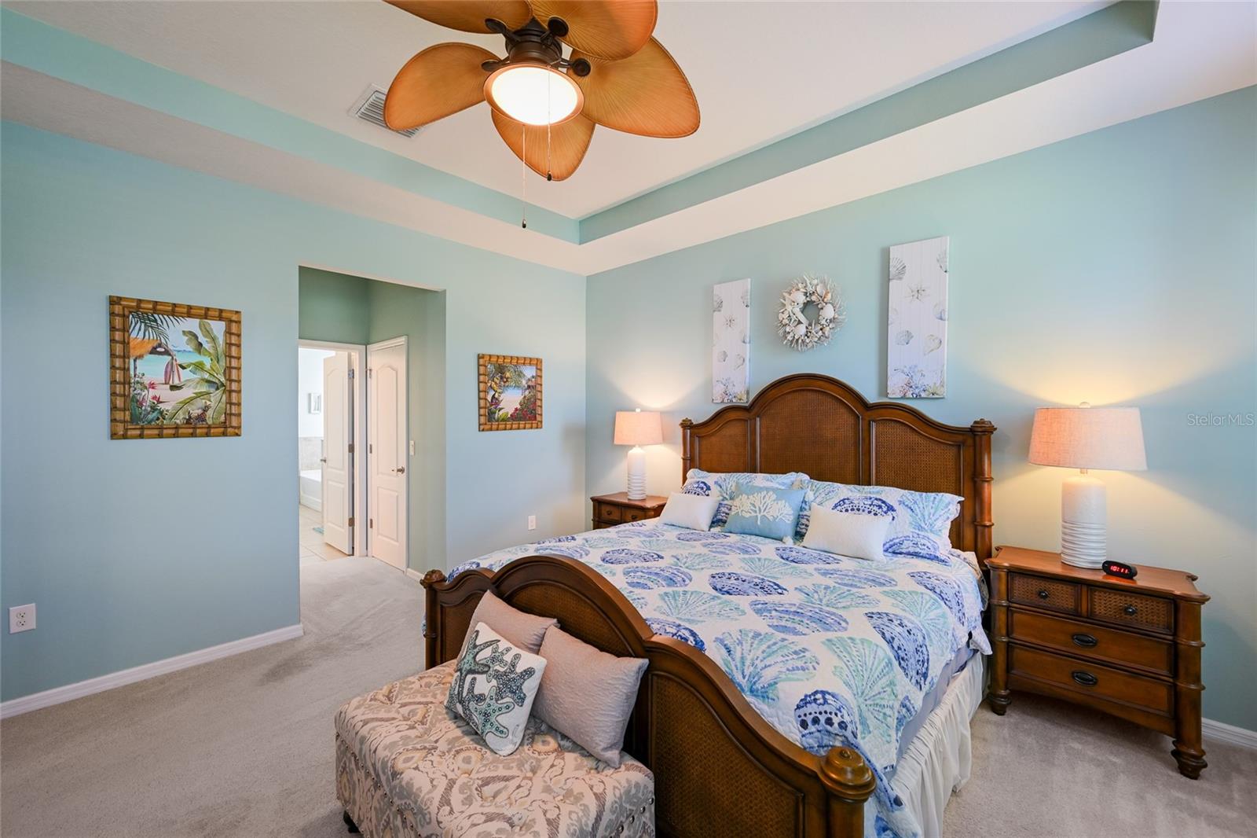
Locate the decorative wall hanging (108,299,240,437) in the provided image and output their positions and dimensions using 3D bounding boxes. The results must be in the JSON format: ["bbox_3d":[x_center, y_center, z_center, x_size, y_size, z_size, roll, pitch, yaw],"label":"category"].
[{"bbox_3d":[-2.479,-0.263,2.704,0.030,0.730,0.525,1,1,43],"label":"decorative wall hanging"}]

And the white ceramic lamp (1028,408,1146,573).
[{"bbox_3d":[2.105,0.298,2.255,0.400,0.742,0.400,1,1,43],"label":"white ceramic lamp"}]

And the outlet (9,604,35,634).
[{"bbox_3d":[-2.820,0.929,2.276,0.012,0.116,0.073,1,1,43],"label":"outlet"}]

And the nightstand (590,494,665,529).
[{"bbox_3d":[0.100,1.012,4.004,0.690,0.715,0.420,1,1,43],"label":"nightstand"}]

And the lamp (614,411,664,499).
[{"bbox_3d":[0.073,0.284,4.030,0.400,0.733,0.400,0,0,0],"label":"lamp"}]

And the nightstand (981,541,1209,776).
[{"bbox_3d":[2.066,1.026,2.215,0.700,0.715,0.430,1,1,43],"label":"nightstand"}]

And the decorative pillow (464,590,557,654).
[{"bbox_3d":[-0.438,0.811,1.699,0.430,0.385,0.140,1,-21,43],"label":"decorative pillow"}]

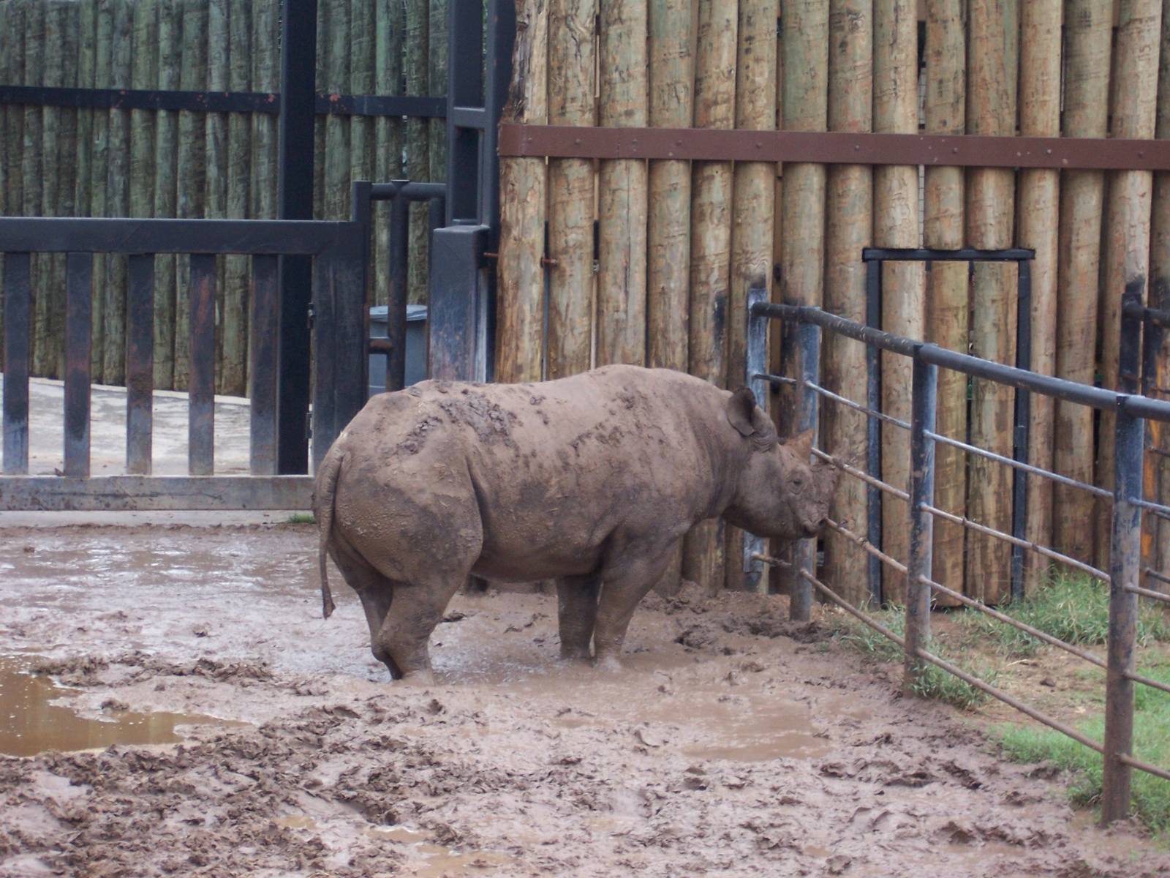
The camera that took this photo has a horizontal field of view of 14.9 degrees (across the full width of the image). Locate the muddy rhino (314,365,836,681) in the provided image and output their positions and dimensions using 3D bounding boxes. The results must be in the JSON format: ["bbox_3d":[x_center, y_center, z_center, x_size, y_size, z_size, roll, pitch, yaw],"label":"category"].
[{"bbox_3d":[0.000,0.390,20.000,2.700,1.450,0.950,-2,5,-30],"label":"muddy rhino"}]

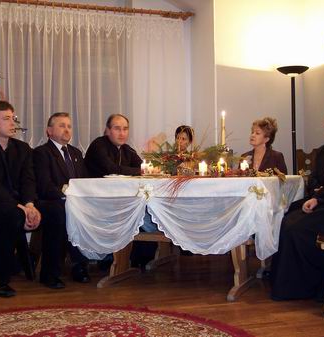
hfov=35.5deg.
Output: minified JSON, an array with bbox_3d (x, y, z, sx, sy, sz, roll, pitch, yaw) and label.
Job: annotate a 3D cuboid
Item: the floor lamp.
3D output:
[{"bbox_3d":[1.239,-0.056,4.751,0.305,1.800,0.305,-1,-1,0],"label":"floor lamp"}]

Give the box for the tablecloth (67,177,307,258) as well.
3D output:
[{"bbox_3d":[0.294,0.330,4.004,1.440,0.520,1.490,-1,-1,25],"label":"tablecloth"}]

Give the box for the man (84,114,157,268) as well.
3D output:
[{"bbox_3d":[-0.338,0.206,4.288,0.650,1.300,0.520,-1,-1,42],"label":"man"}]

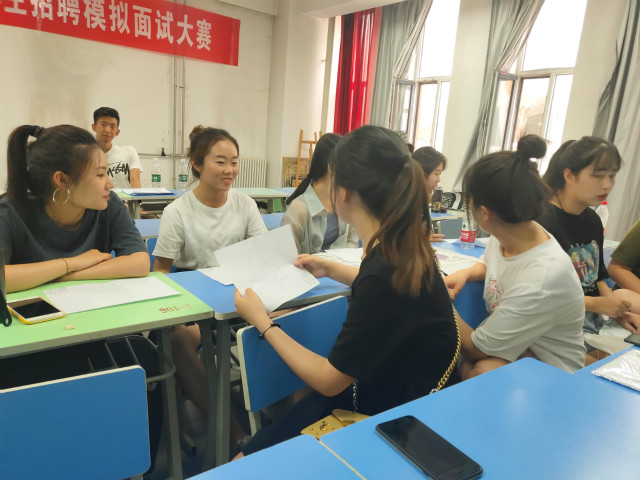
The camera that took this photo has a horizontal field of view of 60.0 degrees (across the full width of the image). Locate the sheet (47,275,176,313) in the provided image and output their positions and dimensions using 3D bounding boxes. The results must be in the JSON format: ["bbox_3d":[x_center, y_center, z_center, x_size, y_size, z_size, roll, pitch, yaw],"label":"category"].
[{"bbox_3d":[-0.548,0.143,1.487,0.297,0.003,0.210,-6,16,-39],"label":"sheet"}]

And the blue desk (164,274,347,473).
[{"bbox_3d":[-0.165,0.487,1.812,0.620,0.750,0.410,-6,16,-39],"label":"blue desk"}]

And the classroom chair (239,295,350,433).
[{"bbox_3d":[0.080,0.593,1.345,0.440,0.780,0.400,15,16,40],"label":"classroom chair"}]

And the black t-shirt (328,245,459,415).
[{"bbox_3d":[0.159,0.263,1.285,0.270,0.560,0.380,12,14,30],"label":"black t-shirt"}]

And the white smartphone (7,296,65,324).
[{"bbox_3d":[-0.676,0.167,1.317,0.080,0.010,0.157,-8,17,-44],"label":"white smartphone"}]

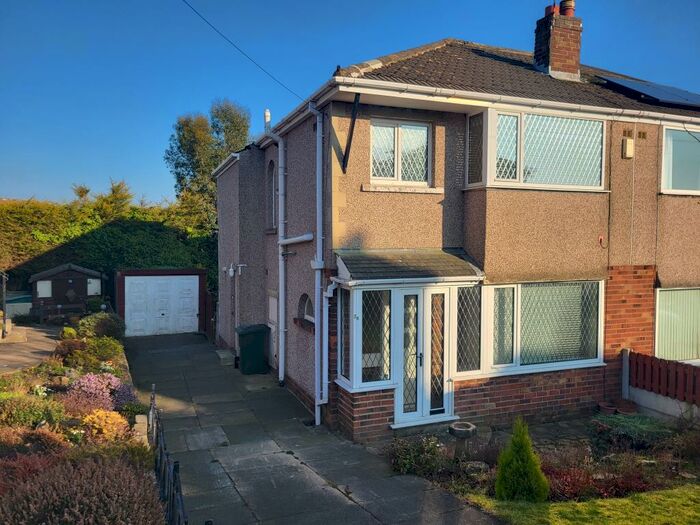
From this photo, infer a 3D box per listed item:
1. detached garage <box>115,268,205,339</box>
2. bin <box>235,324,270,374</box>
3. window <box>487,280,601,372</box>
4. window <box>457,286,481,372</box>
[{"bbox_3d":[-7.047,1.202,19.586,2.773,2.175,5.000,-1,3,-21],"label":"detached garage"},{"bbox_3d":[-2.229,2.002,12.088,0.590,1.070,0.710,1,4,5],"label":"bin"},{"bbox_3d":[3.430,1.084,9.087,2.488,1.476,0.110,-1,3,-21],"label":"window"},{"bbox_3d":[1.906,1.080,8.488,0.463,1.375,0.070,-1,3,-21],"label":"window"}]

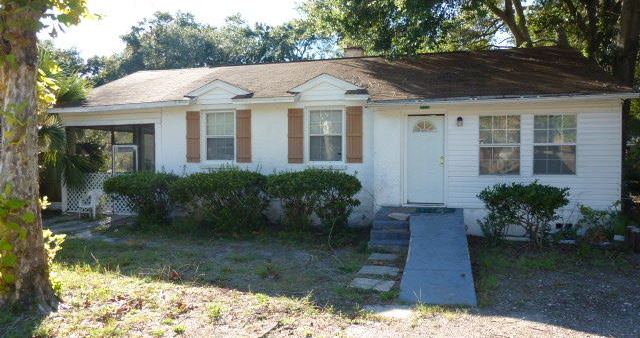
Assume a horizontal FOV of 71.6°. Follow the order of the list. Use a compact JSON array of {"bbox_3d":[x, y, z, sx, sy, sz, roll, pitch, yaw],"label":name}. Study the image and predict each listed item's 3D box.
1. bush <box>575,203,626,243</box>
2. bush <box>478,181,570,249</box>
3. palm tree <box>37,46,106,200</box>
[{"bbox_3d":[5.660,1.100,8.950,1.050,0.820,0.800,0,2,14],"label":"bush"},{"bbox_3d":[4.150,0.943,9.000,1.820,1.360,1.250,0,2,14],"label":"bush"},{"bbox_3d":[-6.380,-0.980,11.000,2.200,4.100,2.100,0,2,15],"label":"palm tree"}]

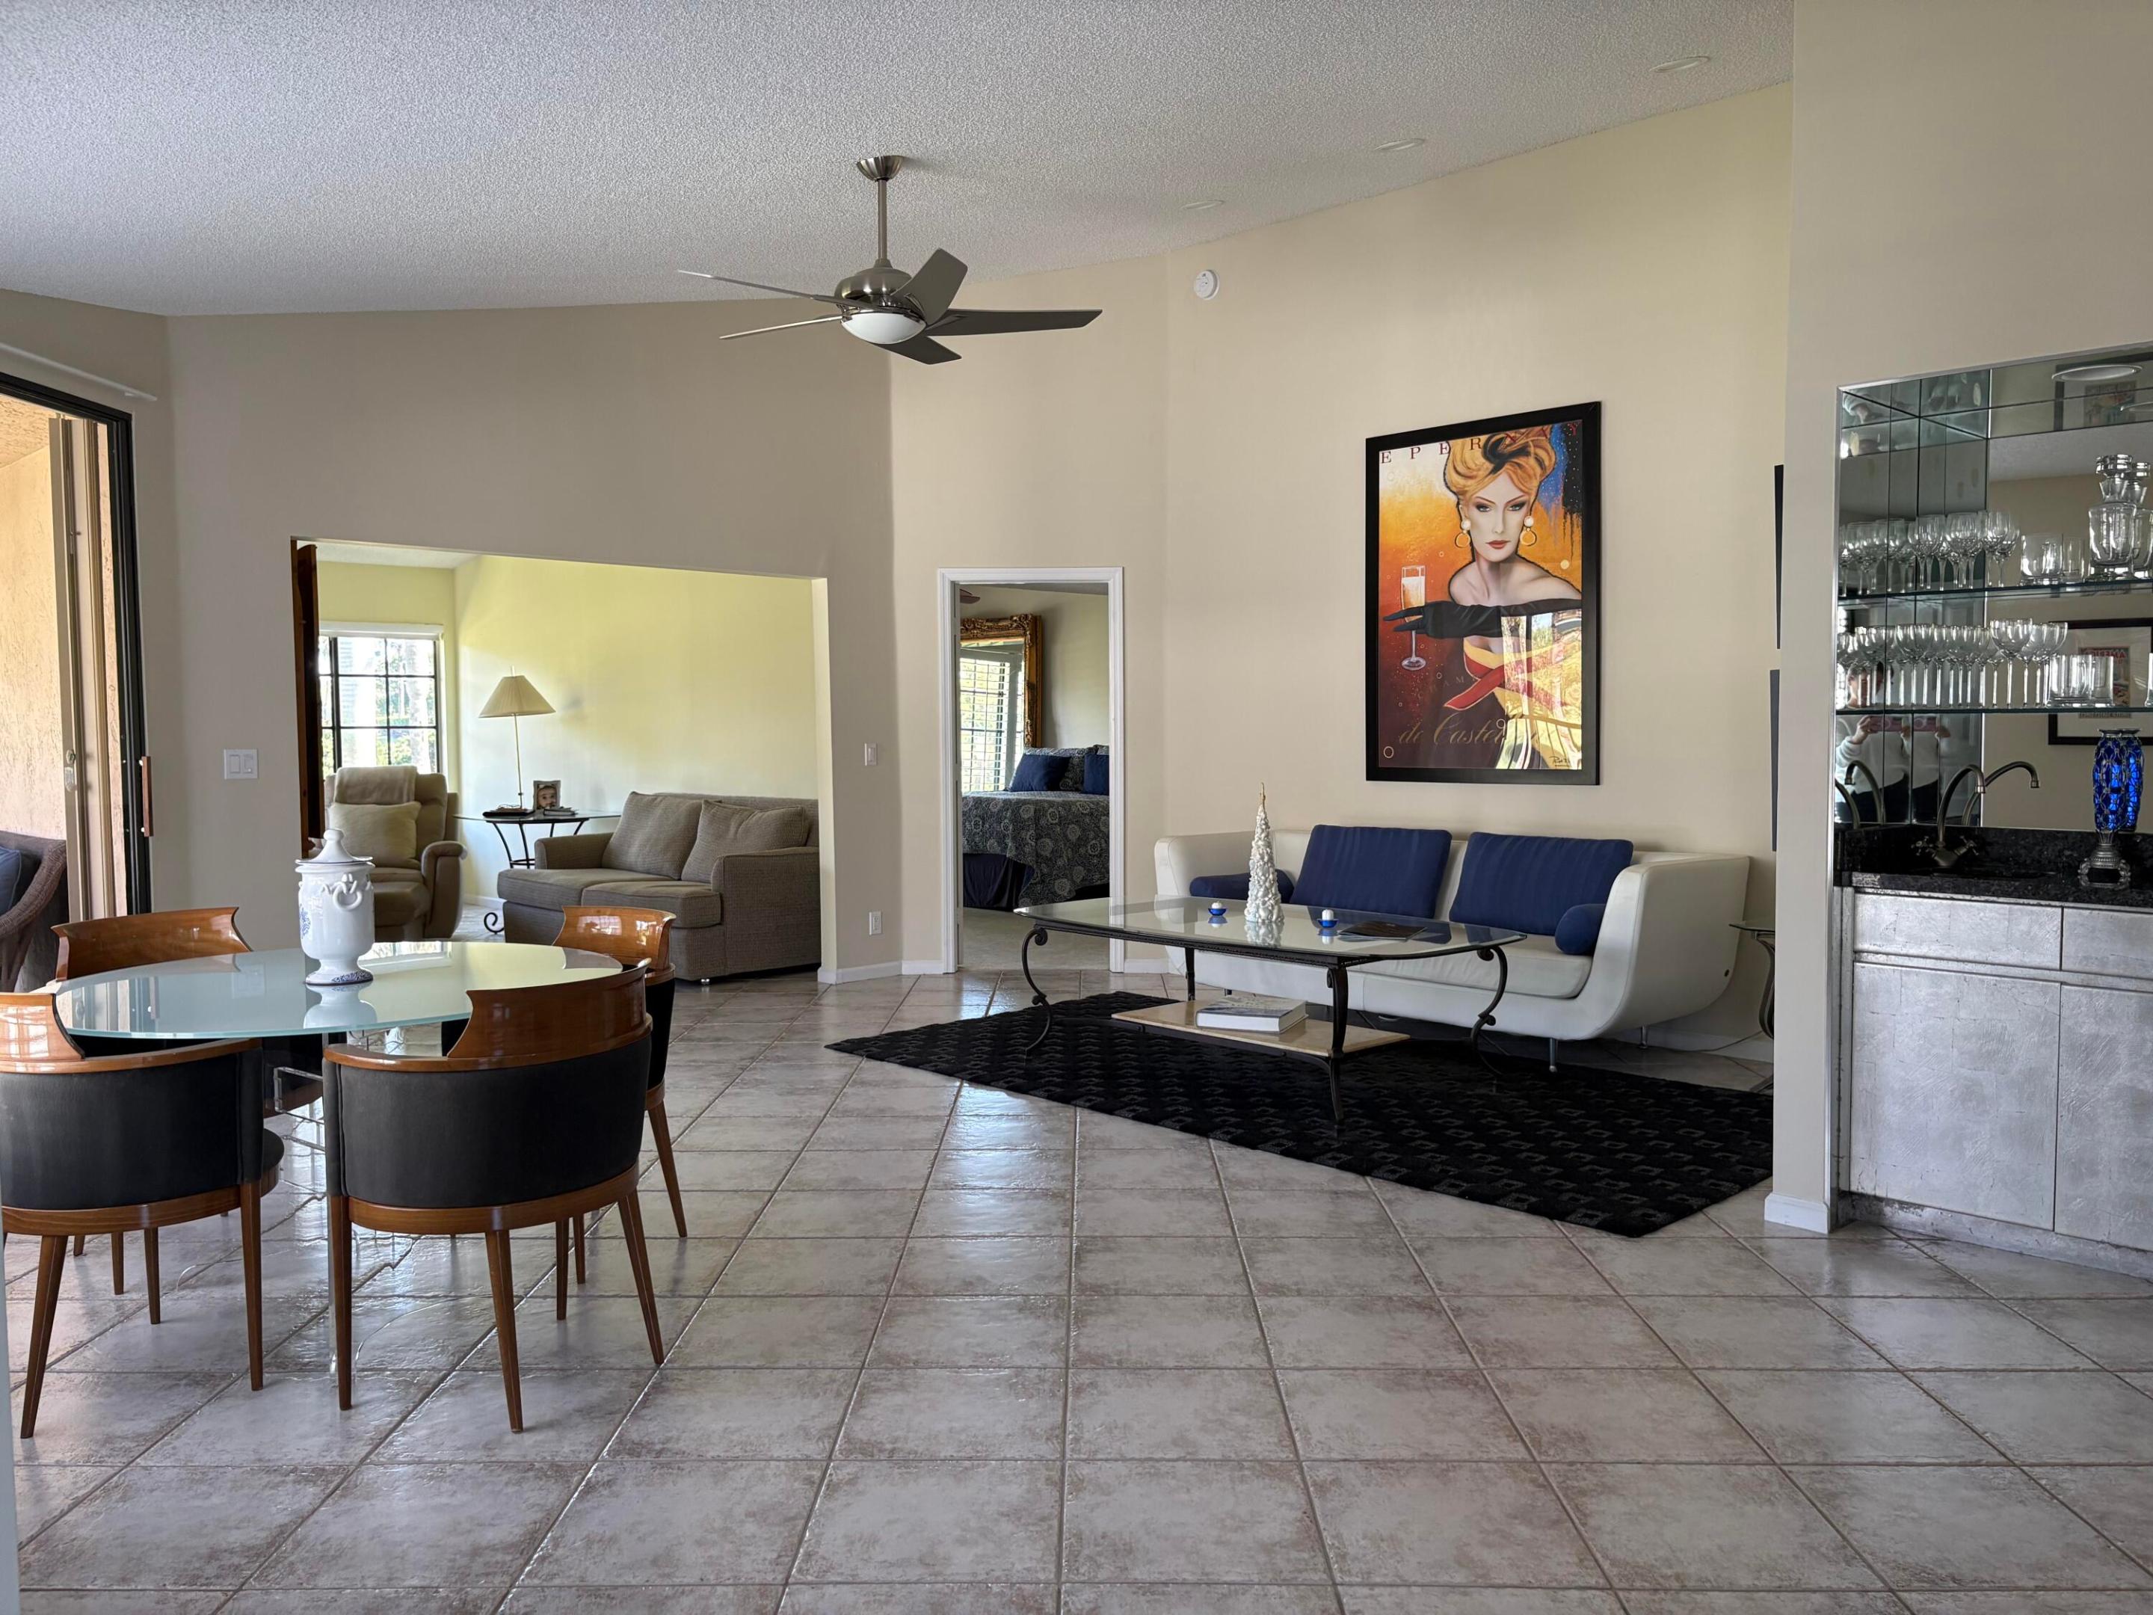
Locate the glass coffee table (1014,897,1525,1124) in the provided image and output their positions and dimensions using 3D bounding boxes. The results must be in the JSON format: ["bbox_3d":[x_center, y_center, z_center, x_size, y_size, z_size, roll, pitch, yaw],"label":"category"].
[{"bbox_3d":[0.643,0.714,5.987,1.000,0.540,1.800,-3,4,-44],"label":"glass coffee table"}]

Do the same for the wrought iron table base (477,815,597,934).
[{"bbox_3d":[-3.334,0.448,10.033,0.690,0.720,0.690,-1,3,-18],"label":"wrought iron table base"}]

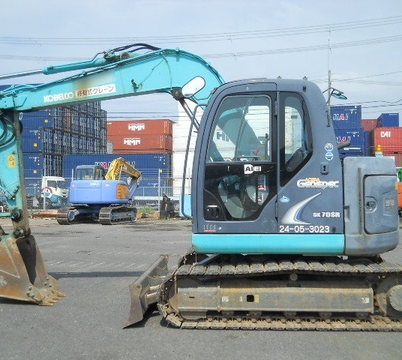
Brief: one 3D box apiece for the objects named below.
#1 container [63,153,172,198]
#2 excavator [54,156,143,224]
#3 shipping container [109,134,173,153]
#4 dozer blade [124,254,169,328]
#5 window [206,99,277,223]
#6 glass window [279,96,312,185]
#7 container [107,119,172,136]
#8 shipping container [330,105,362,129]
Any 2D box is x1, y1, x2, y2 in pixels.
[{"bbox_3d":[-9.346,-0.260,64.439,12.190,5.200,2.440,0,0,10],"label":"container"},{"bbox_3d":[-4.250,0.420,24.800,2.400,2.900,4.200,0,0,18],"label":"excavator"},{"bbox_3d":[-12.129,-6.828,103.749,12.190,2.590,2.440,0,0,10],"label":"shipping container"},{"bbox_3d":[-0.630,1.330,7.050,0.240,0.460,2.300,0,0,3],"label":"dozer blade"},{"bbox_3d":[0.404,-0.236,5.980,0.760,1.340,0.080,0,0,4],"label":"window"},{"bbox_3d":[0.994,-0.413,5.940,0.350,0.980,0.060,0,0,4],"label":"glass window"},{"bbox_3d":[-11.478,-9.506,104.249,12.190,2.590,2.440,0,0,10],"label":"container"},{"bbox_3d":[14.967,-6.848,64.360,6.060,2.590,2.440,0,0,13],"label":"shipping container"}]

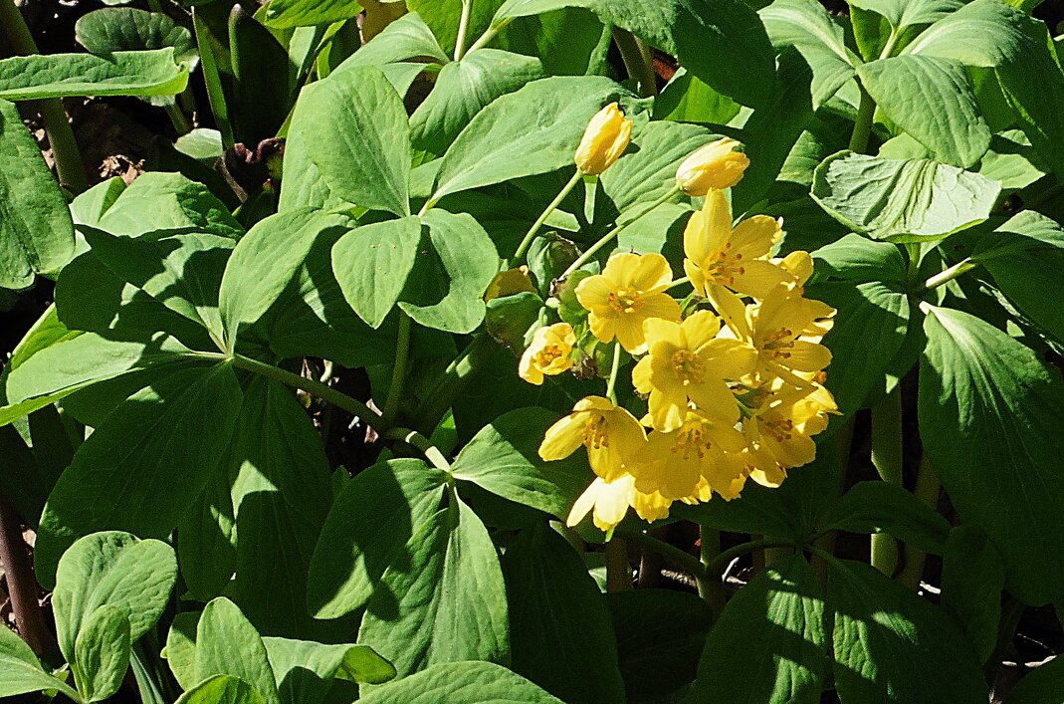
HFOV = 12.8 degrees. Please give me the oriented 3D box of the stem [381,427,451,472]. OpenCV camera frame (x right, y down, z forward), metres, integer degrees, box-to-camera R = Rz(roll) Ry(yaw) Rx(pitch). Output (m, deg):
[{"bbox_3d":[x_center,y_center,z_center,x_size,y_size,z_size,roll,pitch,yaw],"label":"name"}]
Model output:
[{"bbox_3d":[-0.023,0.019,0.925,0.017,0.004,0.004,28,0,15],"label":"stem"}]

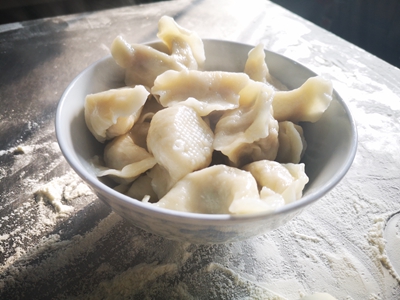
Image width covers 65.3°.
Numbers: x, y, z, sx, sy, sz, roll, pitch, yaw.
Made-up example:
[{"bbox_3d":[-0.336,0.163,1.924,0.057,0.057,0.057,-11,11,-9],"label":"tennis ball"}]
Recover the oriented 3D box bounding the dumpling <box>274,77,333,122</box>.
[{"bbox_3d":[0.062,-0.030,0.196,0.047,0.028,0.027,-8,45,-13],"label":"dumpling"}]

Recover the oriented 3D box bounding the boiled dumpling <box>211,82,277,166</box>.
[{"bbox_3d":[0.028,-0.015,0.186,0.037,0.034,0.047,20,45,15],"label":"boiled dumpling"}]

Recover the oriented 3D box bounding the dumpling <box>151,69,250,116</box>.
[{"bbox_3d":[0.000,-0.035,0.193,0.060,0.027,0.031,1,43,-4],"label":"dumpling"}]

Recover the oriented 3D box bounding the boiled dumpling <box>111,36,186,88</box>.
[{"bbox_3d":[-0.036,-0.060,0.226,0.055,0.034,0.029,17,45,12],"label":"boiled dumpling"}]

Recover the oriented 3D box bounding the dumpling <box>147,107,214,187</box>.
[{"bbox_3d":[-0.011,-0.002,0.172,0.037,0.032,0.045,-8,45,-13],"label":"dumpling"}]

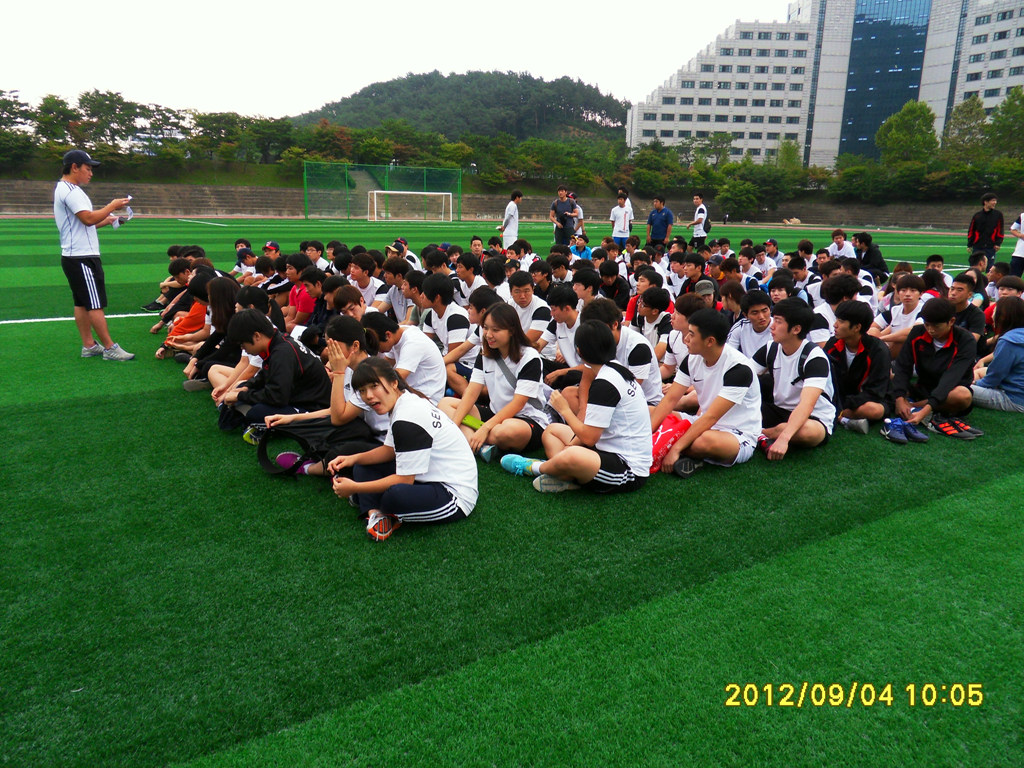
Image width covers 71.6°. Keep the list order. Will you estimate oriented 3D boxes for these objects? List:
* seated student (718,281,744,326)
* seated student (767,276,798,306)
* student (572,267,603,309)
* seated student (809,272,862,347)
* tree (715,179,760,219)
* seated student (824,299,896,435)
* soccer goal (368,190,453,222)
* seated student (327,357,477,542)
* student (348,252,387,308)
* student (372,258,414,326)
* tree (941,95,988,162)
[{"bbox_3d":[1.636,-0.396,5.629,0.660,0.840,0.550,-4,15,-21],"label":"seated student"},{"bbox_3d":[2.215,-0.497,6.086,0.660,0.832,0.580,-11,18,-40],"label":"seated student"},{"bbox_3d":[0.563,-0.587,6.190,0.680,0.850,0.560,-3,14,-16],"label":"student"},{"bbox_3d":[3.089,-0.523,6.328,0.650,0.900,0.700,-10,18,-39],"label":"seated student"},{"bbox_3d":[28.267,-23.128,89.000,5.300,5.300,5.300,1,14,0],"label":"tree"},{"bbox_3d":[2.444,-0.196,5.093,0.680,0.840,0.640,-11,19,-40],"label":"seated student"},{"bbox_3d":[-9.240,-16.101,64.724,7.500,2.530,1.800,-7,16,-30],"label":"soccer goal"},{"bbox_3d":[-0.489,0.220,3.211,0.650,0.750,0.620,2,14,6],"label":"seated student"},{"bbox_3d":[-1.685,-0.927,7.629,0.700,0.900,0.650,-11,19,-40],"label":"student"},{"bbox_3d":[-1.256,-0.850,7.368,0.650,0.890,0.700,12,18,39],"label":"student"},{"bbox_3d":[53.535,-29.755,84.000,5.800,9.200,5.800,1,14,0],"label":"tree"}]

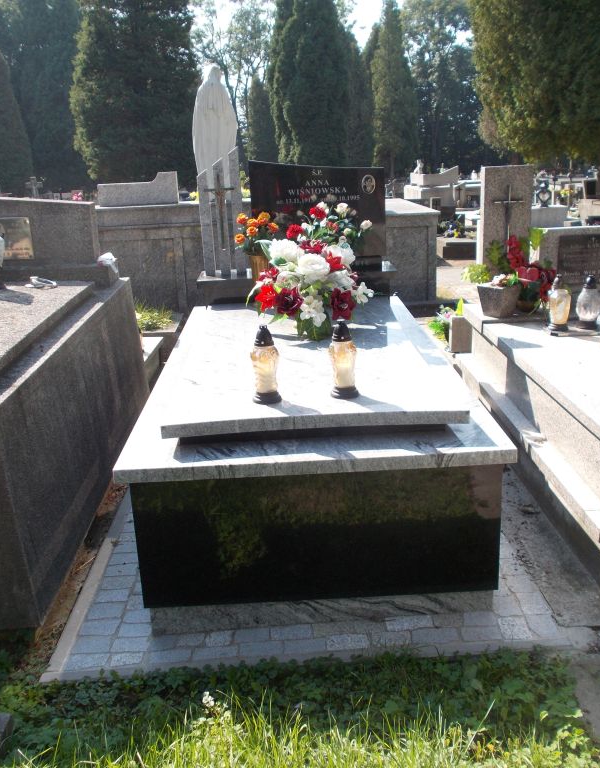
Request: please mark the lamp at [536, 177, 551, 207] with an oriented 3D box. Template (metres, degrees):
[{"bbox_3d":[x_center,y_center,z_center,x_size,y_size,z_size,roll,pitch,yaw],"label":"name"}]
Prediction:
[{"bbox_3d":[2.490,-1.958,7.857,0.140,0.284,0.120,-3,17,-1],"label":"lamp"}]

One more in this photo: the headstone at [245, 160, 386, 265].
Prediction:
[{"bbox_3d":[0.102,-0.940,4.248,0.727,0.597,0.094,-3,17,-1],"label":"headstone"}]

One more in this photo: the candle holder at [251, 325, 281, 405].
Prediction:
[{"bbox_3d":[-0.115,-0.070,2.530,0.098,0.257,0.098,-3,17,-1],"label":"candle holder"}]

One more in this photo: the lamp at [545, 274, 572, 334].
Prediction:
[{"bbox_3d":[1.355,-0.428,4.013,0.122,0.298,0.122,-3,17,-1],"label":"lamp"}]

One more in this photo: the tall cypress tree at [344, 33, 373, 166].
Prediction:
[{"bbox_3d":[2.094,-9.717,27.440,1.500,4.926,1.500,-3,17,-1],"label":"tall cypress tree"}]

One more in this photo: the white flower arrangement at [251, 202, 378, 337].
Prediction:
[{"bbox_3d":[0.051,-0.472,3.205,0.499,0.499,0.422,-3,17,-1],"label":"white flower arrangement"}]

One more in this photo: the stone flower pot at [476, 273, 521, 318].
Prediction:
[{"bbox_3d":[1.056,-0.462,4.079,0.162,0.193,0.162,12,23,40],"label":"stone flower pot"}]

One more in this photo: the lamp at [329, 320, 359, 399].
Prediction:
[{"bbox_3d":[0.137,-0.085,2.386,0.093,0.236,0.093,-3,17,-1],"label":"lamp"}]

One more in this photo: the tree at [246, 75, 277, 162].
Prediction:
[{"bbox_3d":[-1.759,-11.328,34.159,1.400,4.600,1.400,-3,17,-1],"label":"tree"}]

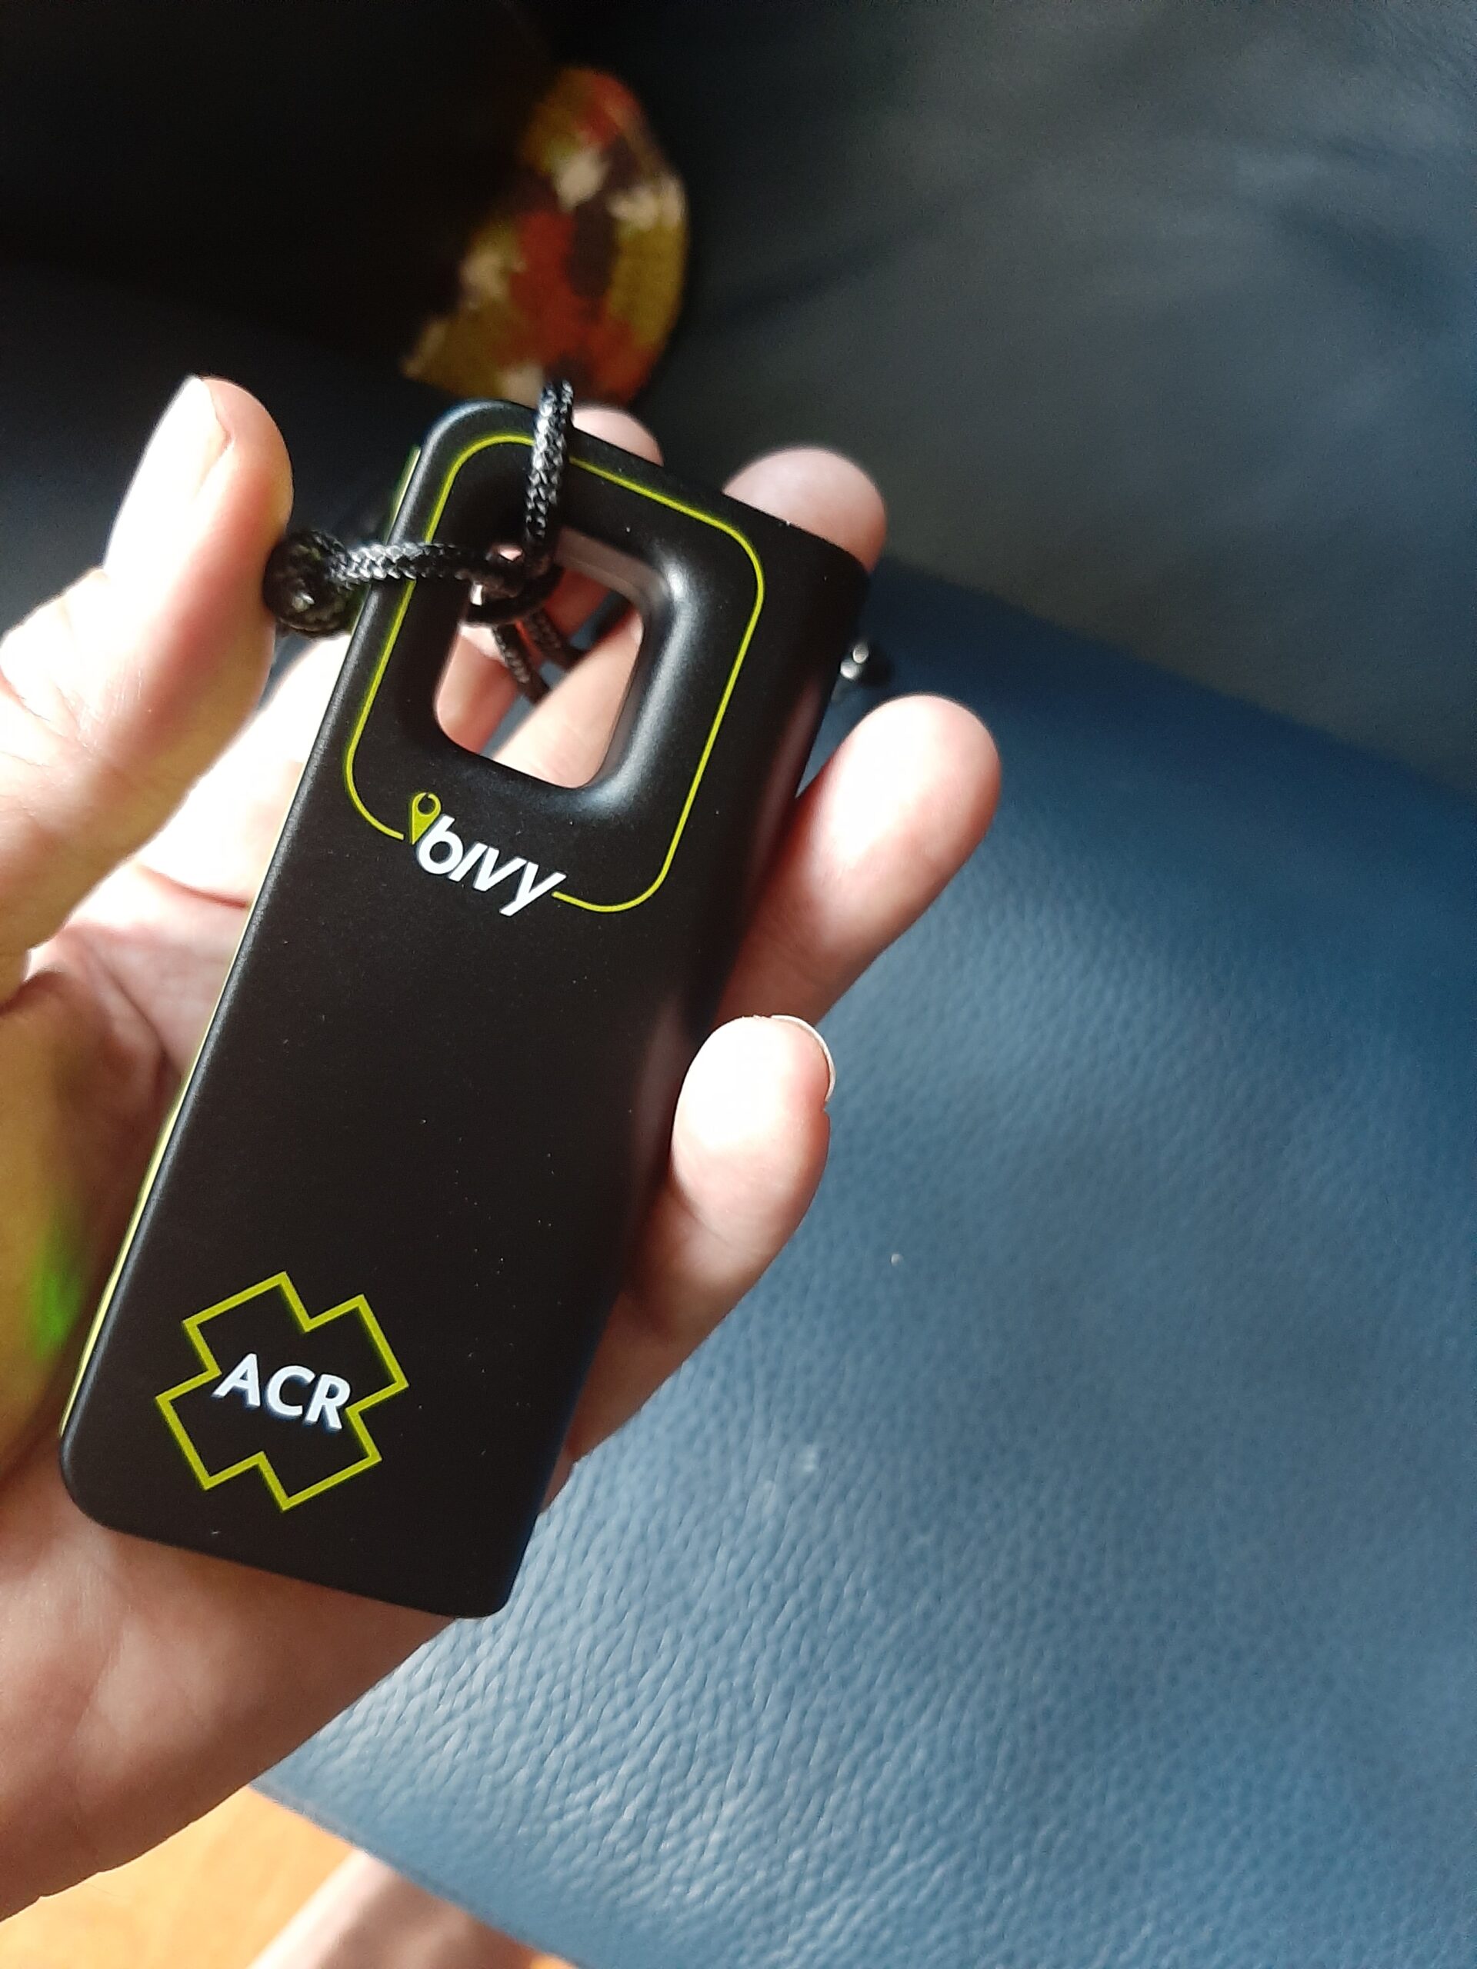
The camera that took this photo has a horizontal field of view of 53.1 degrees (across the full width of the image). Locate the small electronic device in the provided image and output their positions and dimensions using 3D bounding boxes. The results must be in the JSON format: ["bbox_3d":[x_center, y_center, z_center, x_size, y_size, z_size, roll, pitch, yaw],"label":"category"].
[{"bbox_3d":[-0.026,0.003,0.151,0.047,0.021,0.113,20,89,-12],"label":"small electronic device"}]

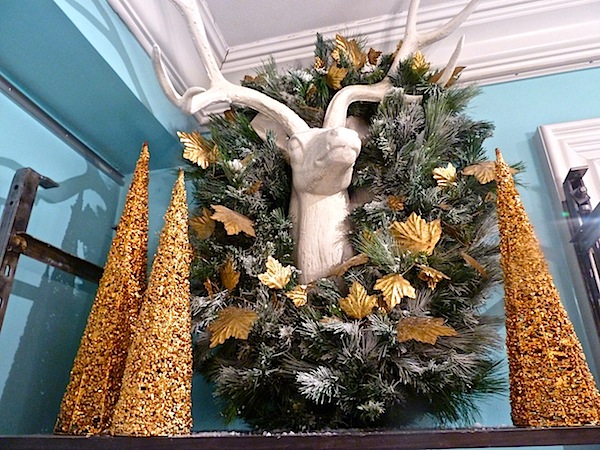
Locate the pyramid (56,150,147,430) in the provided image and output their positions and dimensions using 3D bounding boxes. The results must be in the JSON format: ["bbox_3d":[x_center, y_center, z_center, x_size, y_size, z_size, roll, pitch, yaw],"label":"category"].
[{"bbox_3d":[-0.435,0.109,1.091,0.180,0.750,0.180,-7,-25,13],"label":"pyramid"}]

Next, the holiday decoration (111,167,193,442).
[{"bbox_3d":[-0.291,0.135,0.967,0.151,0.600,0.151,-7,-25,13],"label":"holiday decoration"}]

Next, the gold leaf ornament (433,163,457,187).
[{"bbox_3d":[0.388,-0.136,1.164,0.068,0.068,0.025,-10,-12,19],"label":"gold leaf ornament"}]

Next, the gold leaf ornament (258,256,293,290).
[{"bbox_3d":[-0.065,0.129,1.154,0.091,0.091,0.030,0,-16,-3],"label":"gold leaf ornament"}]

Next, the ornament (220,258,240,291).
[{"bbox_3d":[-0.190,0.136,1.187,0.066,0.092,0.030,10,-19,-23],"label":"ornament"}]

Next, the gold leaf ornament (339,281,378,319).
[{"bbox_3d":[0.139,0.177,1.027,0.095,0.090,0.030,-4,-18,7],"label":"gold leaf ornament"}]

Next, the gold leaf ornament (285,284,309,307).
[{"bbox_3d":[-0.009,0.179,1.103,0.064,0.059,0.025,-1,-17,-1],"label":"gold leaf ornament"}]

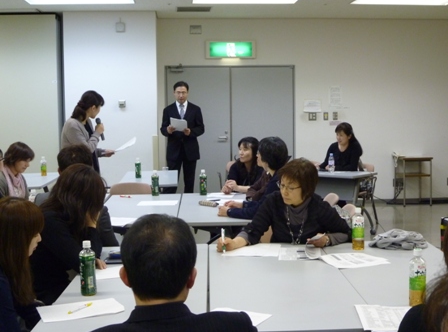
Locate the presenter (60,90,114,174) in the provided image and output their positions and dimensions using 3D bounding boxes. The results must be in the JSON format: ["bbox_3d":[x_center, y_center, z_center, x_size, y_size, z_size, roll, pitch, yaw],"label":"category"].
[{"bbox_3d":[-1.190,0.143,6.050,0.430,1.600,0.440,0,5,7],"label":"presenter"}]

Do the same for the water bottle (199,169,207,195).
[{"bbox_3d":[-0.176,0.143,5.883,0.062,0.213,0.062,0,5,0],"label":"water bottle"}]

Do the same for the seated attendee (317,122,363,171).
[{"bbox_3d":[1.350,0.133,8.050,0.540,1.270,0.740,2,5,27],"label":"seated attendee"}]

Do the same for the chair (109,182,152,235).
[{"bbox_3d":[-0.860,0.537,6.220,0.450,0.780,0.480,-1,5,-1],"label":"chair"}]

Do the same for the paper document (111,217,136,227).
[{"bbox_3d":[-0.685,0.364,4.520,0.230,0.004,0.300,0,5,0],"label":"paper document"}]

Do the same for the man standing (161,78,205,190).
[{"bbox_3d":[-0.514,-0.145,8.500,0.540,1.770,0.360,-1,5,-2],"label":"man standing"}]

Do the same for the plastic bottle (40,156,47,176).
[{"bbox_3d":[-1.996,0.006,7.603,0.065,0.213,0.065,0,5,0],"label":"plastic bottle"}]

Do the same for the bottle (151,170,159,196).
[{"bbox_3d":[-0.581,0.147,5.819,0.062,0.213,0.062,0,5,0],"label":"bottle"}]

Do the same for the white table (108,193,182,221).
[{"bbox_3d":[-0.650,0.656,5.220,0.600,0.700,1.480,-1,5,-2],"label":"white table"}]

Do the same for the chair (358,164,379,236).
[{"bbox_3d":[1.630,0.350,8.280,0.460,0.780,0.500,2,5,27],"label":"chair"}]

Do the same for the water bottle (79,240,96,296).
[{"bbox_3d":[-0.533,0.402,2.690,0.062,0.213,0.062,0,5,0],"label":"water bottle"}]

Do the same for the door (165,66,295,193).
[{"bbox_3d":[0.094,-0.447,10.250,1.920,2.080,0.090,-1,5,-1],"label":"door"}]

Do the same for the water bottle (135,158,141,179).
[{"bbox_3d":[-0.920,0.028,7.347,0.062,0.213,0.062,0,5,0],"label":"water bottle"}]

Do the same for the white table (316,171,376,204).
[{"bbox_3d":[0.920,0.431,7.850,1.450,0.700,0.600,2,5,28],"label":"white table"}]

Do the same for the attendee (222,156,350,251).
[{"bbox_3d":[0.341,0.533,3.800,0.700,1.180,0.760,1,5,13],"label":"attendee"}]

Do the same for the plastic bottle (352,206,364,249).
[{"bbox_3d":[0.692,0.320,3.530,0.066,0.217,0.066,-1,5,0],"label":"plastic bottle"}]

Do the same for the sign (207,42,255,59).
[{"bbox_3d":[0.097,-1.708,10.050,0.715,0.265,0.090,-1,5,-3],"label":"sign"}]

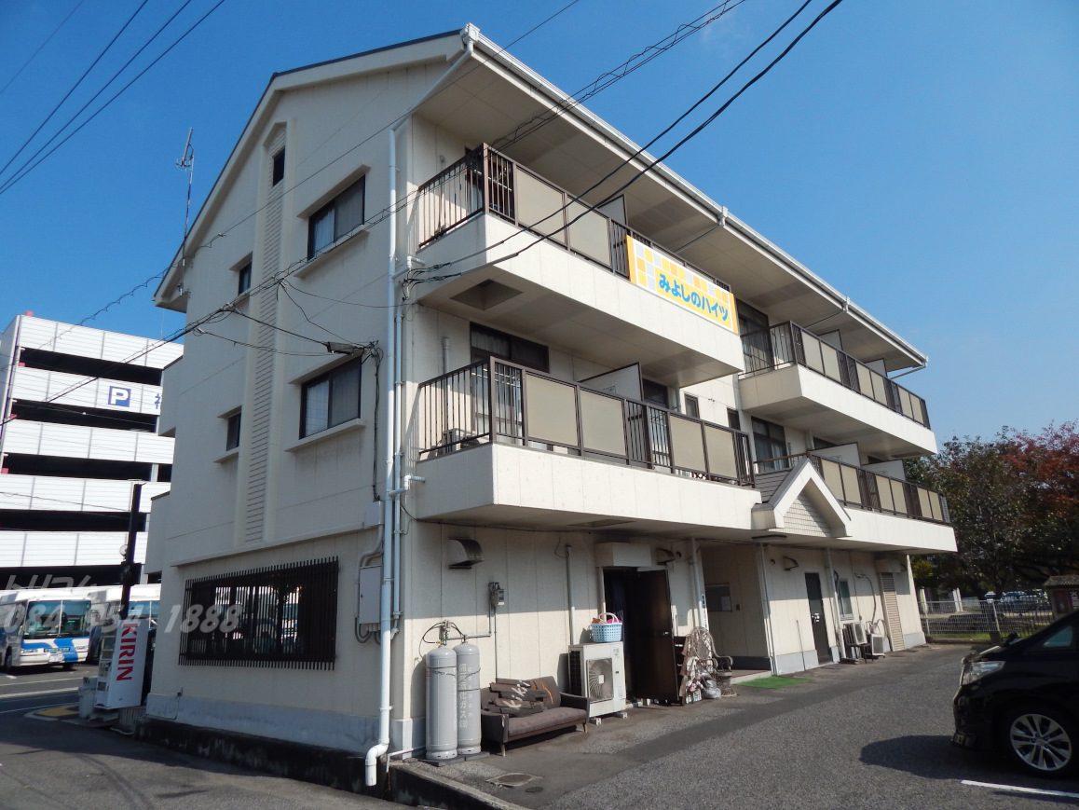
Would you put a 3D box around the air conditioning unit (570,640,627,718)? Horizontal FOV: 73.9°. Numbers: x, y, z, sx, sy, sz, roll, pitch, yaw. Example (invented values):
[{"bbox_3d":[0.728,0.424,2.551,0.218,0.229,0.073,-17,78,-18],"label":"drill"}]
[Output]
[{"bbox_3d":[0.883,4.113,10.801,0.310,0.980,0.930,-17,-21,41],"label":"air conditioning unit"}]

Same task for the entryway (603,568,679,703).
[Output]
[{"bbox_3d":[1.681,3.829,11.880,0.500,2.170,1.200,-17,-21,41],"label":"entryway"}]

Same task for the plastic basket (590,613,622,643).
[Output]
[{"bbox_3d":[1.041,3.490,11.215,0.300,0.440,0.440,-17,-21,41],"label":"plastic basket"}]

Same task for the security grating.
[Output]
[{"bbox_3d":[-4.625,3.401,11.463,5.186,1.480,0.110,-17,-21,41],"label":"security grating"}]

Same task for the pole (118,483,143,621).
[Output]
[{"bbox_3d":[-10.262,4.598,17.766,0.300,5.321,0.300,-17,-21,41],"label":"pole"}]

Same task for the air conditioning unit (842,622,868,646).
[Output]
[{"bbox_3d":[7.876,5.696,17.850,0.270,0.520,0.680,-17,-21,41],"label":"air conditioning unit"}]

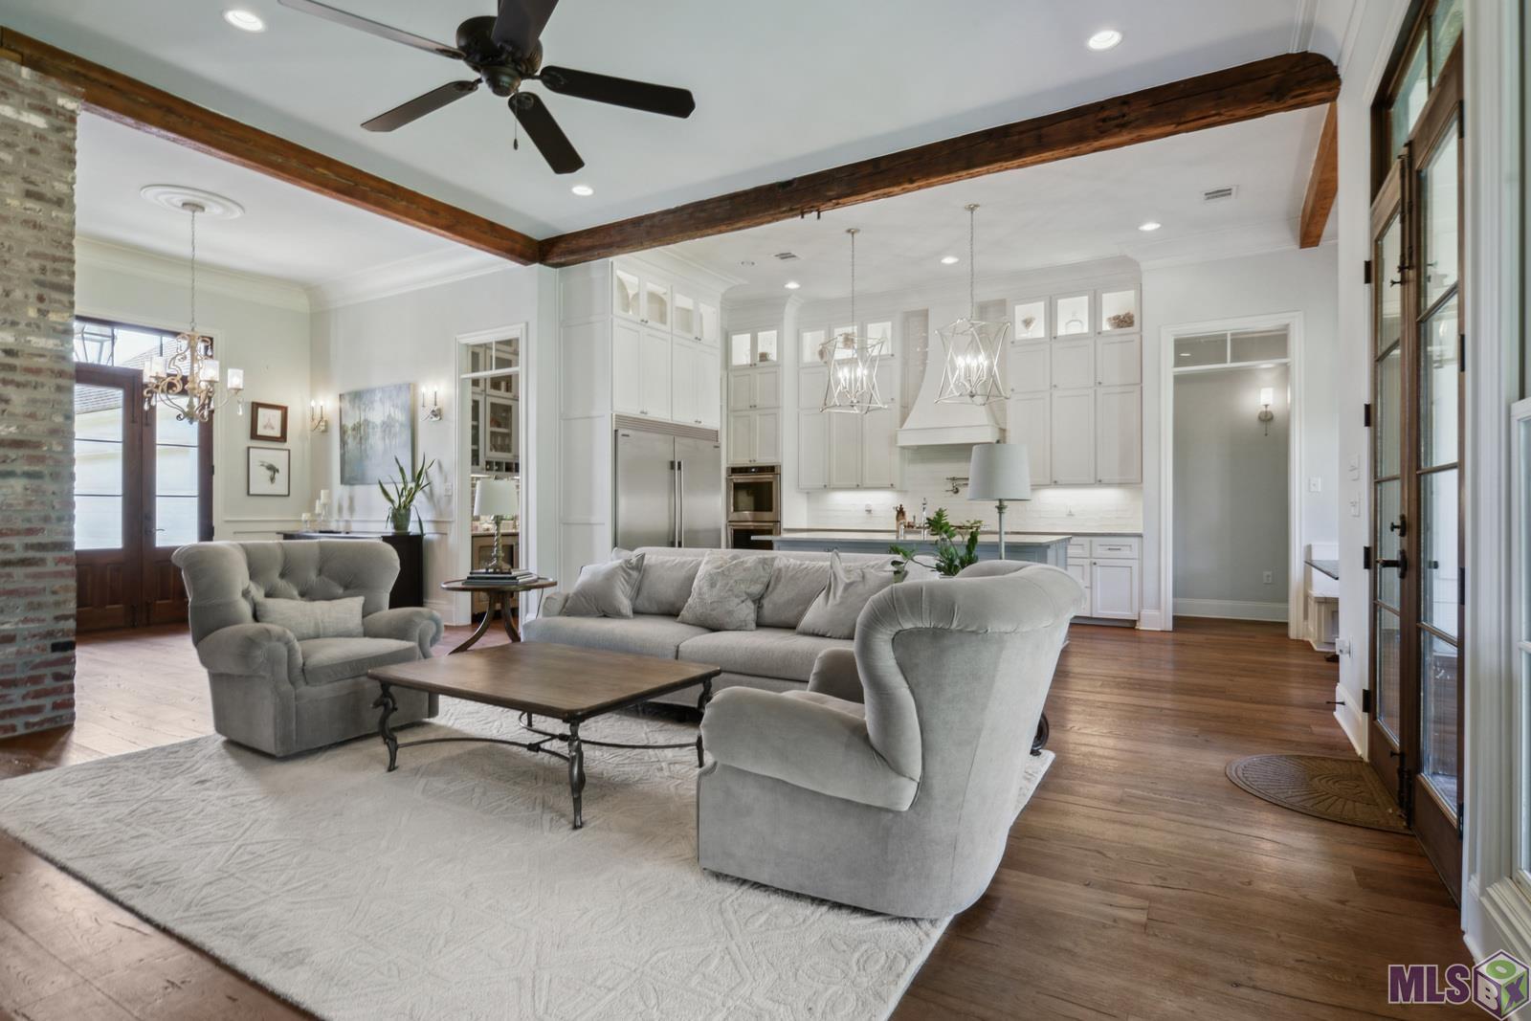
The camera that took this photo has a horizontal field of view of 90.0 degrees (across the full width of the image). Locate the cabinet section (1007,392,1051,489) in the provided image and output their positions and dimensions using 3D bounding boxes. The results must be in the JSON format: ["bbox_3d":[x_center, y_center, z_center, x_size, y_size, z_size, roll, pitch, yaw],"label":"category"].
[{"bbox_3d":[2.954,-0.771,8.512,0.448,1.009,0.330,0,0,30],"label":"cabinet section"}]

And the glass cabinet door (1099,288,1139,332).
[{"bbox_3d":[3.515,-1.983,7.613,0.380,0.450,0.030,0,0,31],"label":"glass cabinet door"}]

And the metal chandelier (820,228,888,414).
[{"bbox_3d":[0.795,-1.718,6.904,0.450,1.627,0.450,0,0,30],"label":"metal chandelier"}]

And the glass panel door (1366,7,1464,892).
[{"bbox_3d":[2.347,-0.113,2.757,0.080,2.486,1.480,0,0,30],"label":"glass panel door"}]

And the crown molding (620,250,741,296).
[{"bbox_3d":[-0.796,-2.495,7.860,0.200,0.190,1.950,0,0,30],"label":"crown molding"}]

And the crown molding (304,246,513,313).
[{"bbox_3d":[-3.832,-2.413,7.939,3.390,0.237,0.153,0,0,30],"label":"crown molding"}]

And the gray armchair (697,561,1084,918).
[{"bbox_3d":[0.454,0.650,2.554,1.051,0.960,1.051,0,0,28],"label":"gray armchair"}]

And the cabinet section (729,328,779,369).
[{"bbox_3d":[-0.026,-2.046,9.863,0.765,0.457,0.480,0,0,30],"label":"cabinet section"}]

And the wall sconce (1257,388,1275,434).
[{"bbox_3d":[5.172,-1.018,7.899,0.140,0.490,0.140,0,0,30],"label":"wall sconce"}]

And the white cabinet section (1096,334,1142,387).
[{"bbox_3d":[3.732,-1.548,8.060,0.421,0.501,0.330,0,0,30],"label":"white cabinet section"}]

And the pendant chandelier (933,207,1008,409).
[{"bbox_3d":[1.719,-1.726,6.364,0.455,1.616,0.455,0,0,43],"label":"pendant chandelier"}]

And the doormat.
[{"bbox_3d":[2.286,1.138,3.262,0.570,0.014,0.960,0,0,30],"label":"doormat"}]

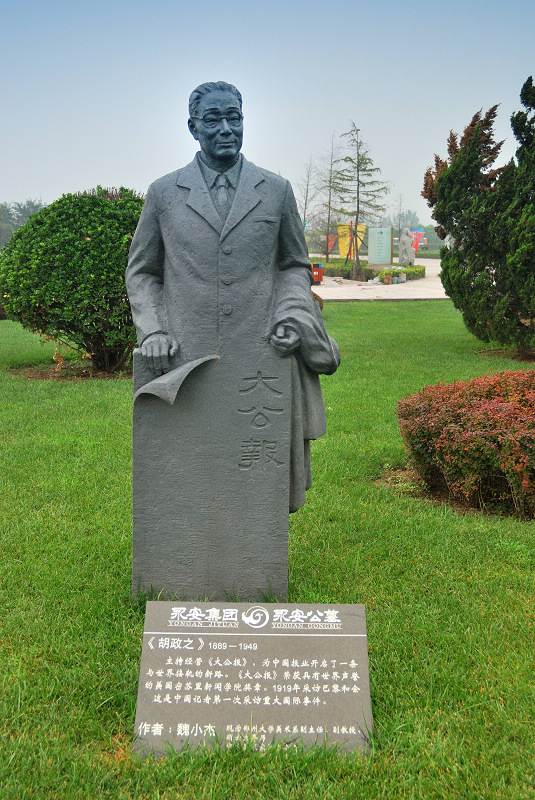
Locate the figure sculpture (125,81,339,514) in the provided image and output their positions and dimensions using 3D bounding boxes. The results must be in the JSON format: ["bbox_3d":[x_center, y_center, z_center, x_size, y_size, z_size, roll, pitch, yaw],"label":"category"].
[{"bbox_3d":[-0.145,-0.379,3.613,0.900,1.800,0.550,1,11,0],"label":"figure sculpture"}]

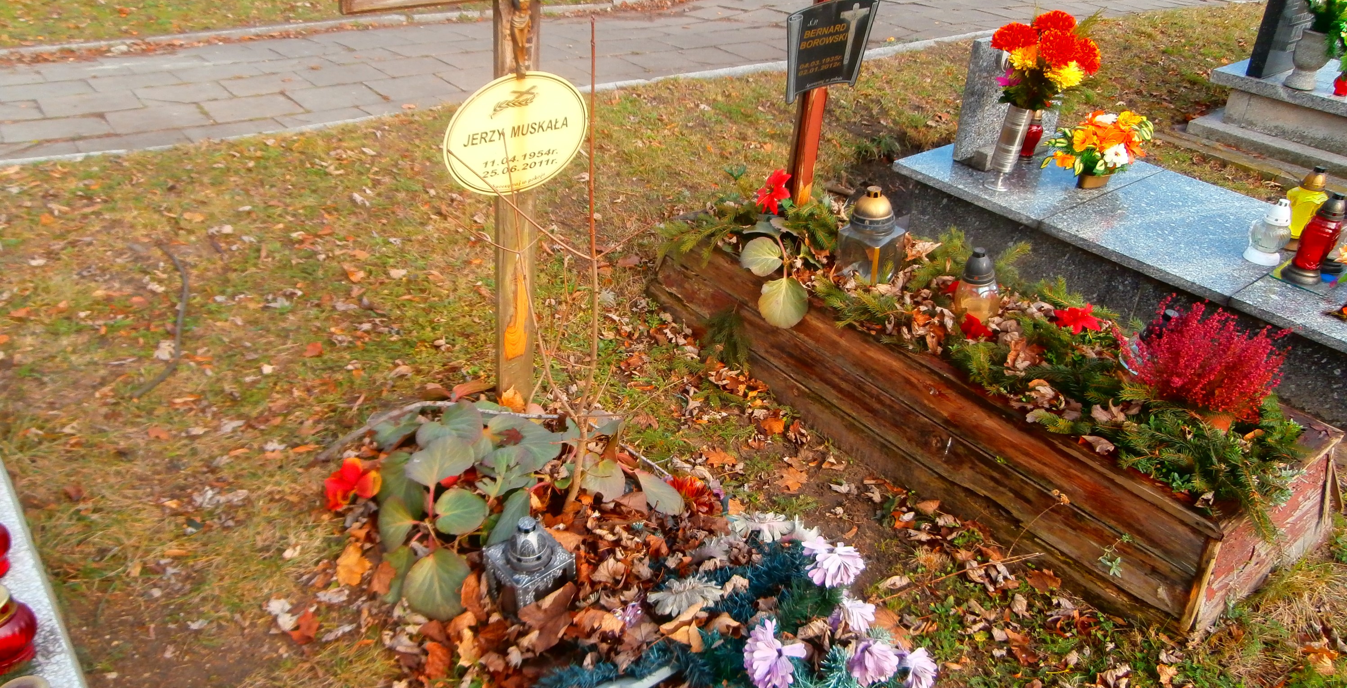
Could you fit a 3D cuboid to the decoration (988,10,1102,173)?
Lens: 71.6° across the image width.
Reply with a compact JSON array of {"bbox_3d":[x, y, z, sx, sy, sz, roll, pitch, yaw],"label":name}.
[{"bbox_3d":[1.228,-0.809,3.164,0.360,0.600,0.340,-21,39,-34],"label":"decoration"}]

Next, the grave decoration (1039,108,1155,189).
[{"bbox_3d":[1.526,-0.694,3.331,0.390,0.260,0.330,-21,39,-34],"label":"grave decoration"}]

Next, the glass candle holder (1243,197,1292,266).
[{"bbox_3d":[1.845,-0.351,2.871,0.120,0.195,0.120,-21,39,-34],"label":"glass candle holder"}]

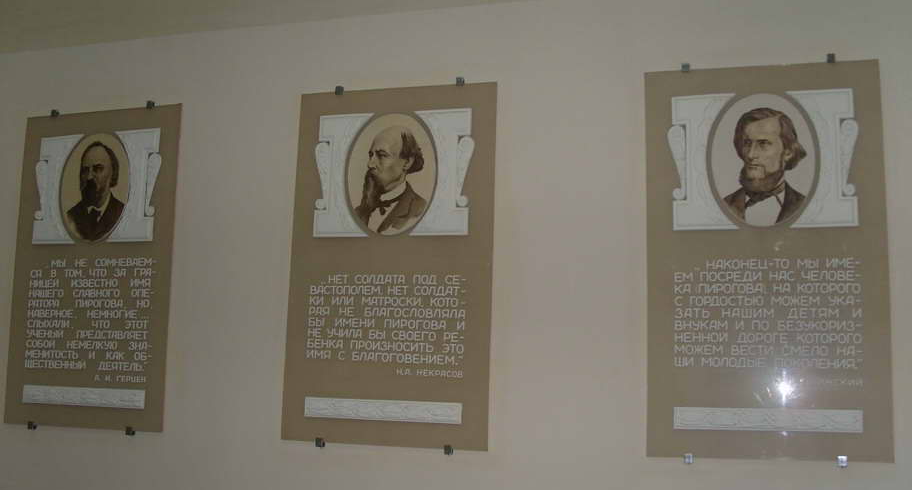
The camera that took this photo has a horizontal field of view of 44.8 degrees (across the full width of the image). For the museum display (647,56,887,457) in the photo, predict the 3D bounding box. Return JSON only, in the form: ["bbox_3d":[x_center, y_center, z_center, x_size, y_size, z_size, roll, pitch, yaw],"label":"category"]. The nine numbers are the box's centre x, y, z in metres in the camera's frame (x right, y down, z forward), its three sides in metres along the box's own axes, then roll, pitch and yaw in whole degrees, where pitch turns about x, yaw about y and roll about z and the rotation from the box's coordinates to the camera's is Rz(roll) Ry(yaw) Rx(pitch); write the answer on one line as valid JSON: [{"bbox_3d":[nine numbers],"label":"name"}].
[{"bbox_3d":[0.778,0.034,2.808,0.589,1.006,0.030,-1,-9,18],"label":"museum display"}]

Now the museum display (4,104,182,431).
[{"bbox_3d":[-1.116,0.066,3.407,0.564,0.982,0.030,-1,-9,18],"label":"museum display"}]

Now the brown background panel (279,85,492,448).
[{"bbox_3d":[-0.185,0.052,3.112,0.605,1.012,0.030,-1,-9,18],"label":"brown background panel"}]

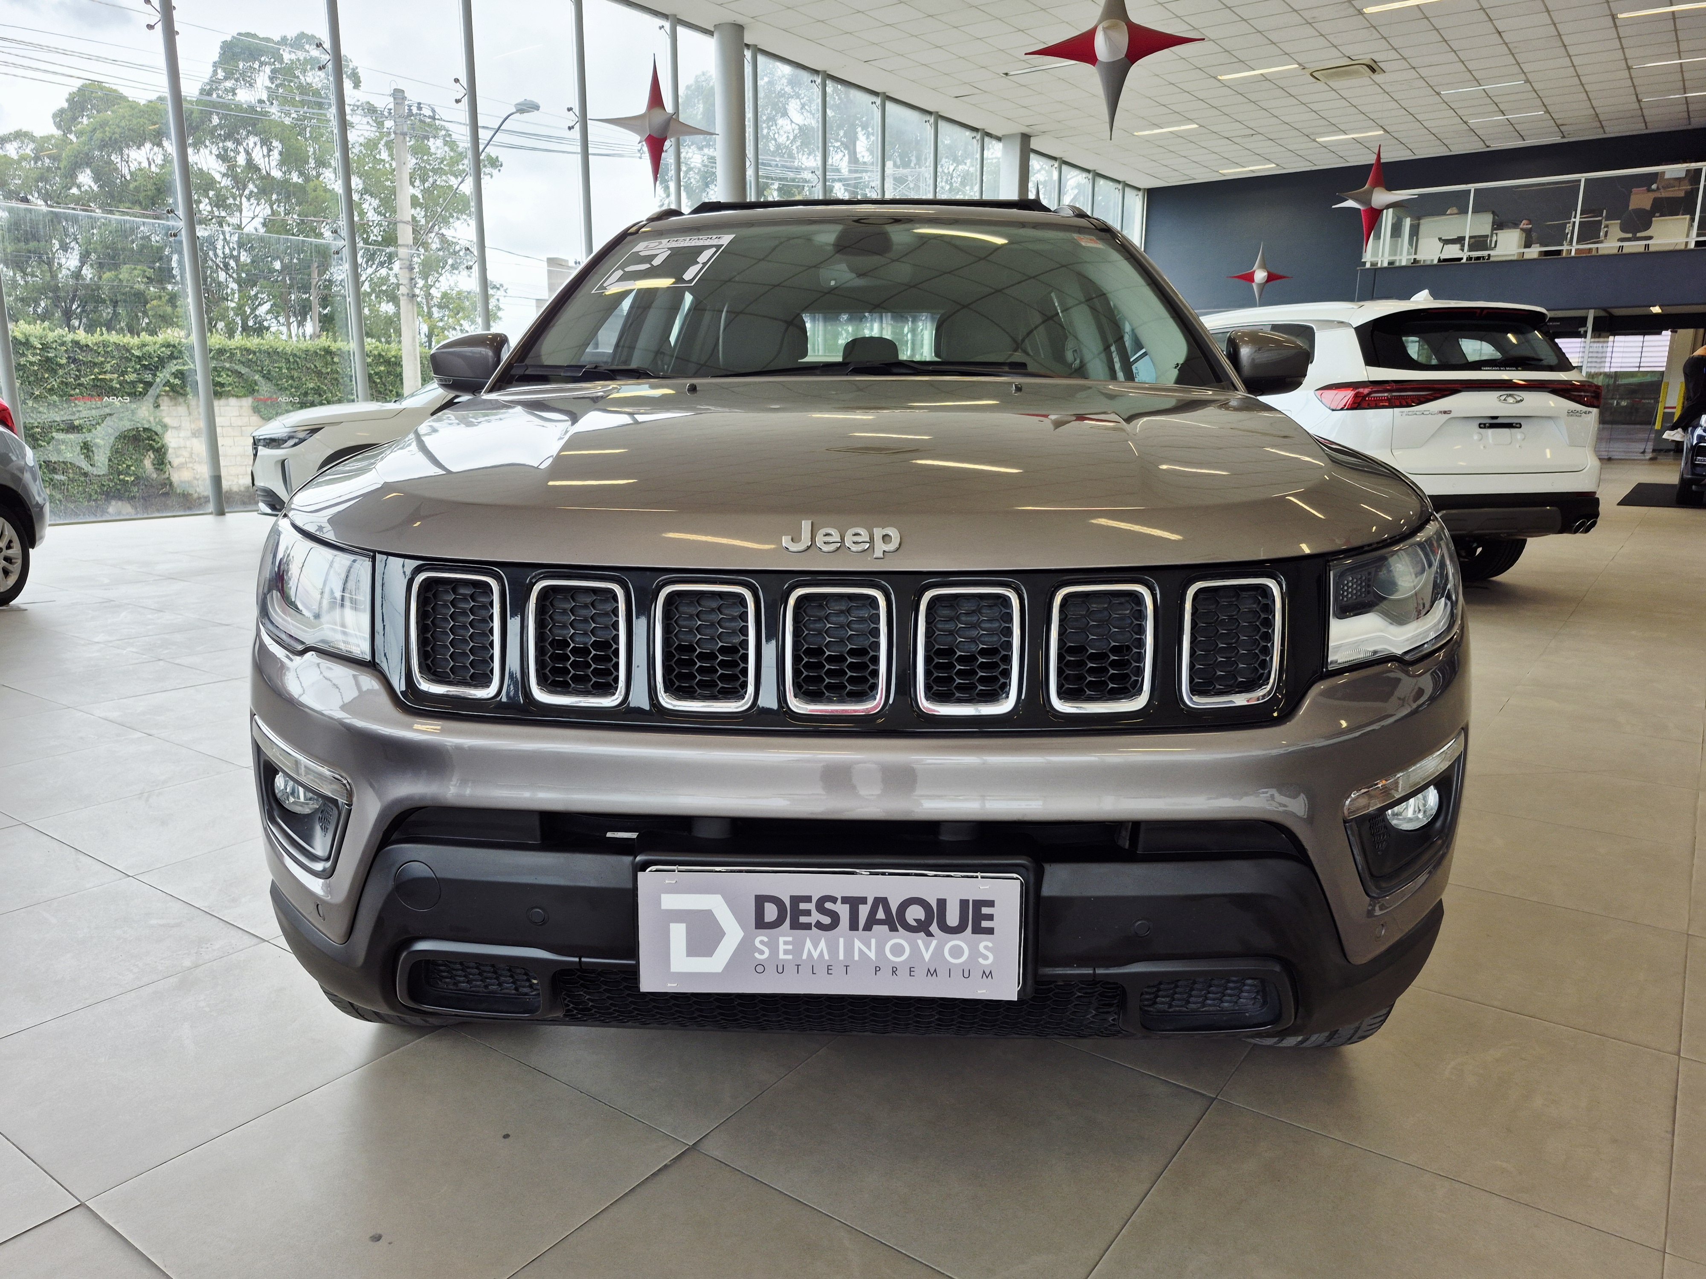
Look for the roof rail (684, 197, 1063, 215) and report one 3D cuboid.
[{"bbox_3d":[0.047,-1.187,3.090,1.020,0.050,0.090,0,11,2],"label":"roof rail"}]

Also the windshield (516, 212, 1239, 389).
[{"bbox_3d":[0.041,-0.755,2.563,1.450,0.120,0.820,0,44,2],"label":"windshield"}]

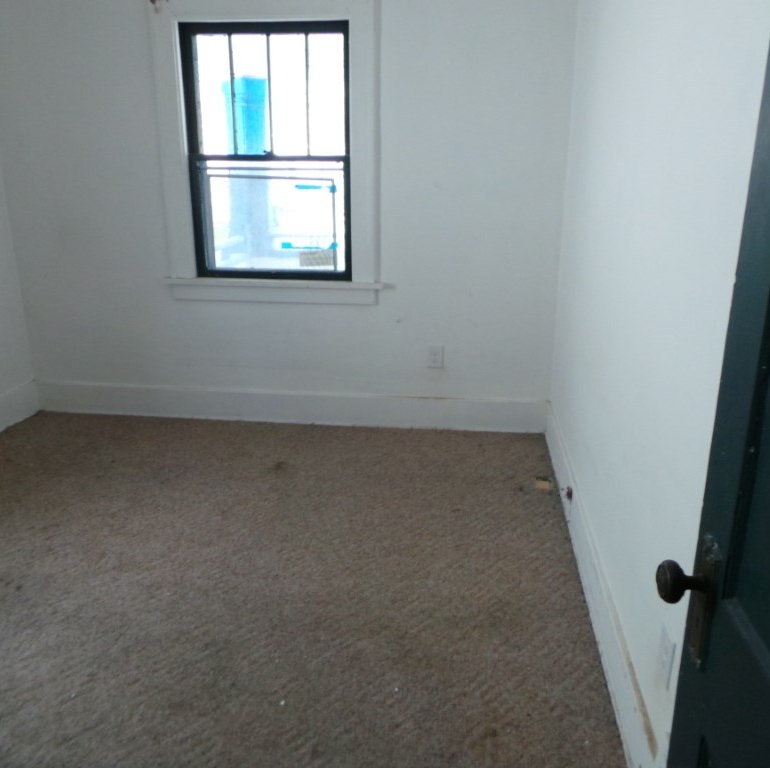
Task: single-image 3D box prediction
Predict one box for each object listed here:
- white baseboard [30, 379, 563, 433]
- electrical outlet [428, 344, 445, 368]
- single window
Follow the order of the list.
[{"bbox_3d":[-0.593,0.125,3.847,2.944,0.187,0.025,2,16,8],"label":"white baseboard"},{"bbox_3d":[0.277,-0.146,3.646,0.082,0.125,0.012,2,16,8],"label":"electrical outlet"},{"bbox_3d":[-0.588,-1.169,3.507,0.853,1.247,0.100,2,16,8],"label":"single window"}]

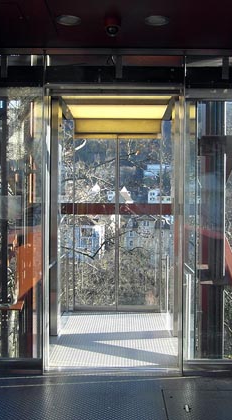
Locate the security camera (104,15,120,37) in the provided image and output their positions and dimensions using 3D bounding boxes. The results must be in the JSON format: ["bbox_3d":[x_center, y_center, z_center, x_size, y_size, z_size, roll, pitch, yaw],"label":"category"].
[{"bbox_3d":[-0.025,-1.417,3.260,0.118,0.130,0.120,1,0,1],"label":"security camera"}]

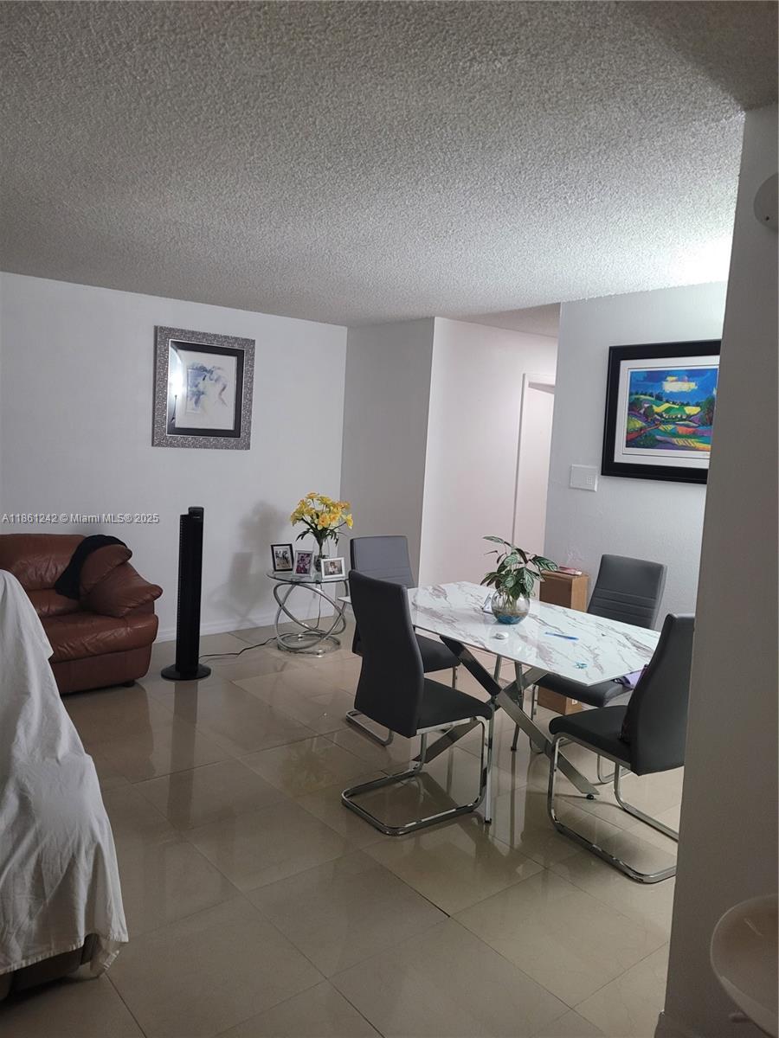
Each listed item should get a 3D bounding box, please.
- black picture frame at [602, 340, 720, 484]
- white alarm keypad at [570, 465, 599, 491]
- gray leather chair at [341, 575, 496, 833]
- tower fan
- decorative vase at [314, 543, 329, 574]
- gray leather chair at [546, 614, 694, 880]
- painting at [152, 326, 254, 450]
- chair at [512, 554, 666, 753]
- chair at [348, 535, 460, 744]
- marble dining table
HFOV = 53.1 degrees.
[{"bbox_3d":[1.576,-0.599,4.386,0.040,0.775,0.840,-3,8,-39],"label":"black picture frame"},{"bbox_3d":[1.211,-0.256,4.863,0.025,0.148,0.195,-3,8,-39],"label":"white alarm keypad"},{"bbox_3d":[0.126,0.726,3.325,0.538,0.998,0.406,-2,8,-37],"label":"gray leather chair"},{"bbox_3d":[-1.271,0.455,4.916,0.316,1.060,0.316,-2,8,-33],"label":"tower fan"},{"bbox_3d":[-0.490,0.275,5.676,0.120,0.240,0.120,2,6,-5],"label":"decorative vase"},{"bbox_3d":[0.969,0.792,3.073,0.406,0.998,0.538,-2,8,-34],"label":"gray leather chair"},{"bbox_3d":[-1.344,-0.940,5.723,0.765,0.840,0.050,-3,8,-39],"label":"painting"},{"bbox_3d":[1.019,0.708,3.836,0.525,0.990,0.430,-3,8,-39],"label":"chair"},{"bbox_3d":[0.070,0.630,4.159,0.406,0.998,0.538,-2,8,-35],"label":"chair"},{"bbox_3d":[0.525,0.834,3.551,0.855,0.760,1.485,-3,8,-41],"label":"marble dining table"}]

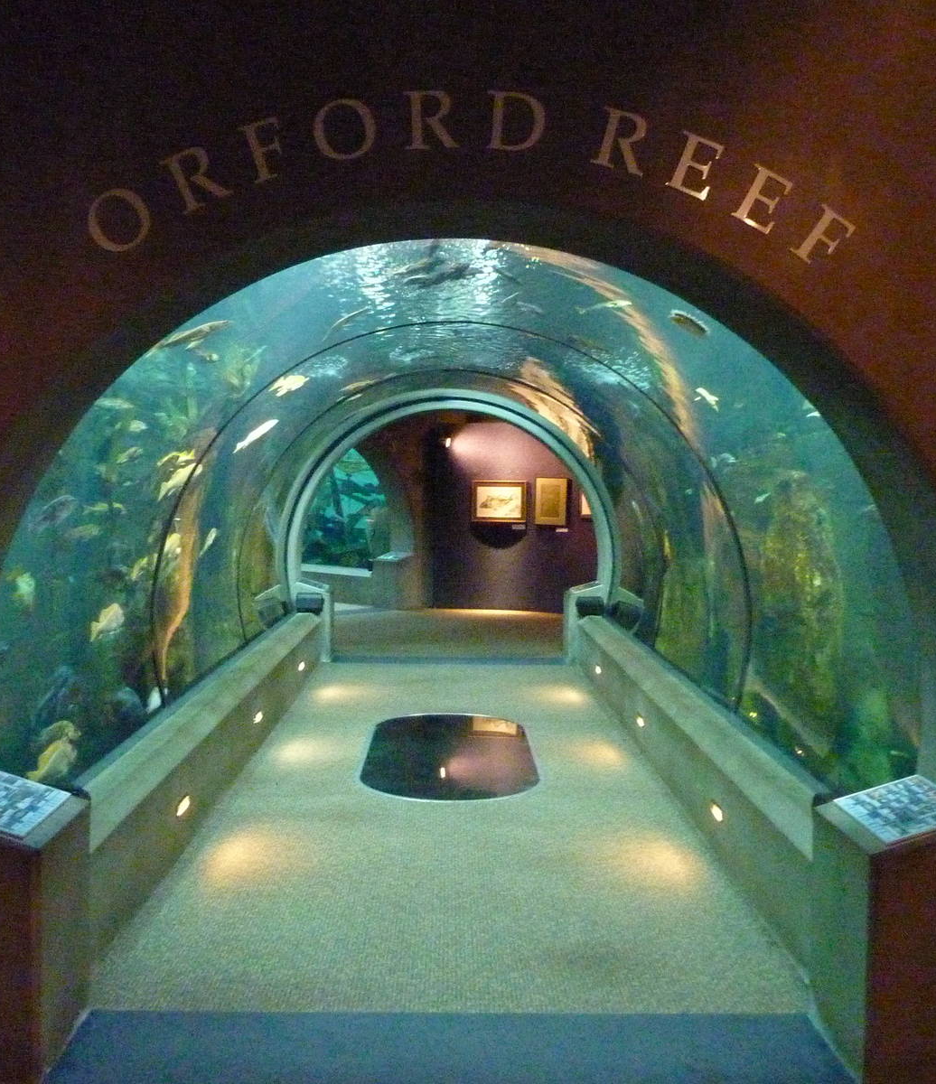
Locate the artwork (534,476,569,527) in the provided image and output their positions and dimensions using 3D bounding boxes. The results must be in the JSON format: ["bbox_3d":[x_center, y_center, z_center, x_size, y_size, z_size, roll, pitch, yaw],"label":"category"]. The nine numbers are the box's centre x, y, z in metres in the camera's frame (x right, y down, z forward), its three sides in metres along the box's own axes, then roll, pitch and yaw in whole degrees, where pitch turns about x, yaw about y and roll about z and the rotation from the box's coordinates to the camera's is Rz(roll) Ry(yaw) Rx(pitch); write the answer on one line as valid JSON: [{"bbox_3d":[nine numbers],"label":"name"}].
[{"bbox_3d":[1.050,-0.503,14.139,0.406,0.591,0.040,1,3,10],"label":"artwork"}]

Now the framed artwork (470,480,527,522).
[{"bbox_3d":[0.400,-0.511,14.322,0.703,0.534,0.040,1,3,7],"label":"framed artwork"}]

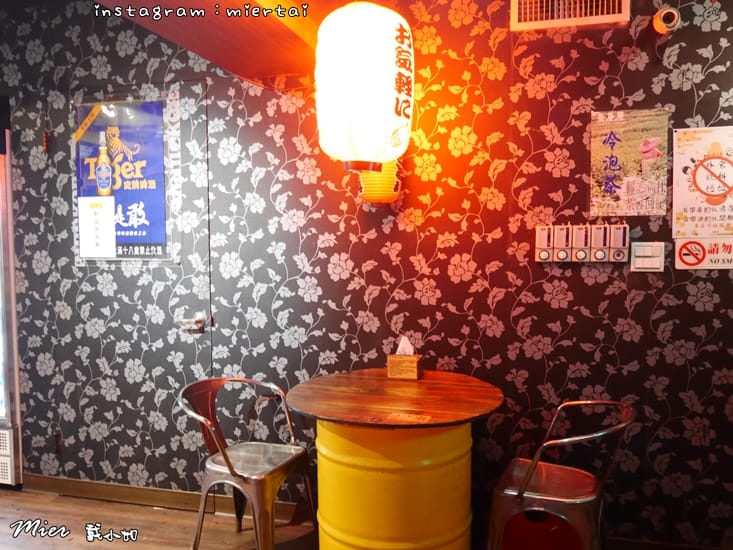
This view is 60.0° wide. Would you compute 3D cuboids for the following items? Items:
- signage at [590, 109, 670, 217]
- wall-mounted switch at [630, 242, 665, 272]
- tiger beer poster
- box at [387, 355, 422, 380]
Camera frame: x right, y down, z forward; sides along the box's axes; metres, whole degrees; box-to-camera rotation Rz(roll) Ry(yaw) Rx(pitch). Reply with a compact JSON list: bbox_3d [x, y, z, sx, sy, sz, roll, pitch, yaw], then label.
[{"bbox_3d":[1.026,-0.435,2.482,0.282,0.410,0.008,1,4,15],"label":"signage"},{"bbox_3d":[1.099,-0.068,2.478,0.118,0.115,0.020,1,4,15],"label":"wall-mounted switch"},{"bbox_3d":[-1.204,-0.459,3.100,0.499,0.767,0.008,1,4,15],"label":"tiger beer poster"},{"bbox_3d":[0.158,0.383,2.649,0.127,0.078,0.112,1,4,12],"label":"box"}]

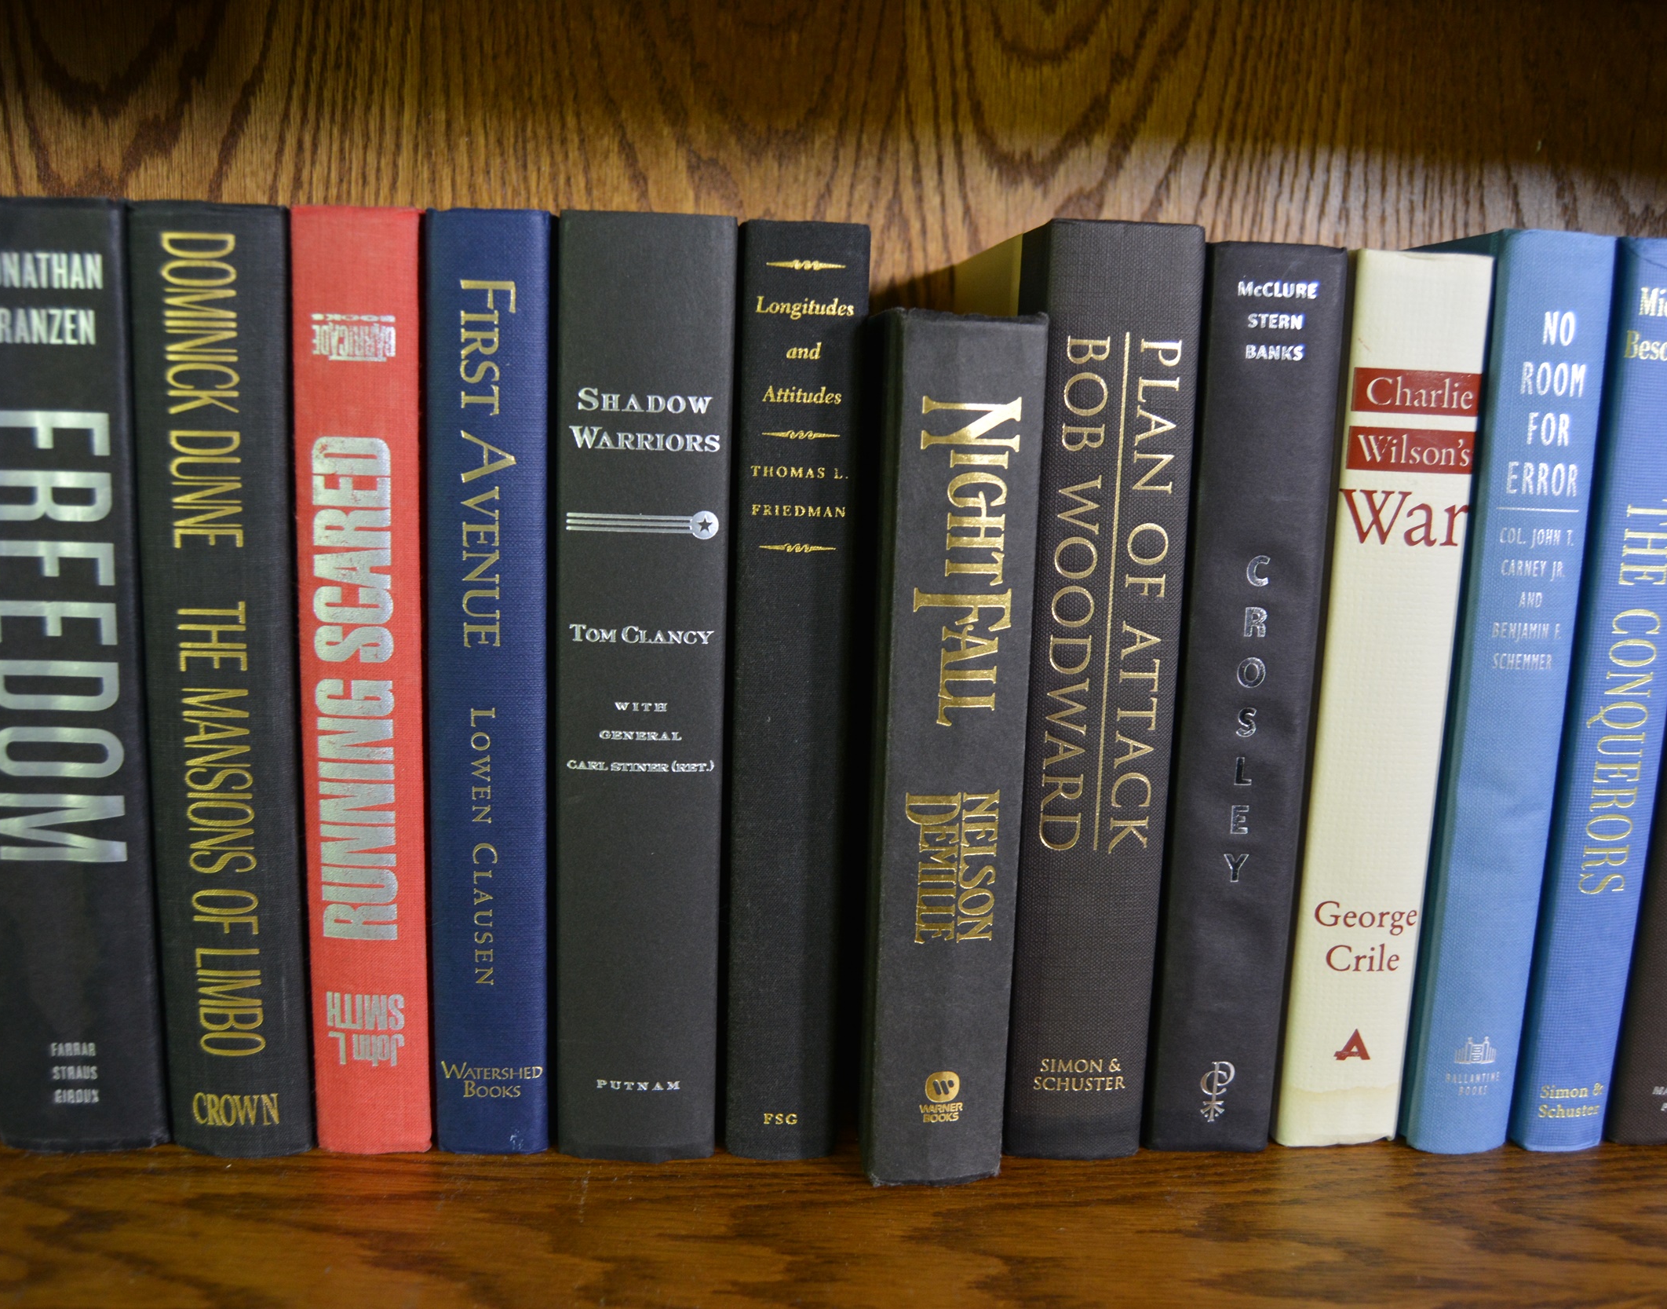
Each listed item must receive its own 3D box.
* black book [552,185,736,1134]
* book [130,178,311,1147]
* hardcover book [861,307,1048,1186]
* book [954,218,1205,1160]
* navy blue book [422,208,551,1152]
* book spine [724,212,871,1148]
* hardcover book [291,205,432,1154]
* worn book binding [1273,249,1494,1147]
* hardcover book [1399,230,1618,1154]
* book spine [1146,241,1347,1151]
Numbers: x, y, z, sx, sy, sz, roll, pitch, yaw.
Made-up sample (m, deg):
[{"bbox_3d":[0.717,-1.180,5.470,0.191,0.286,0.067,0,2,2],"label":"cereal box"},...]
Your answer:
[{"bbox_3d":[-0.054,0.001,0.453,0.042,0.239,0.154,1,10,-6],"label":"black book"},{"bbox_3d":[-0.153,-0.003,0.453,0.036,0.237,0.164,2,10,-3],"label":"book"},{"bbox_3d":[0.021,0.016,0.444,0.035,0.217,0.147,1,10,-7],"label":"hardcover book"},{"bbox_3d":[0.062,0.001,0.463,0.036,0.240,0.164,1,11,-4],"label":"book"},{"bbox_3d":[-0.092,0.000,0.453,0.029,0.238,0.154,1,10,-6],"label":"navy blue book"},{"bbox_3d":[-0.018,0.002,0.456,0.031,0.238,0.154,1,10,-6],"label":"book spine"},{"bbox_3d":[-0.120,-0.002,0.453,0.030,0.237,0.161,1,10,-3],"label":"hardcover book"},{"bbox_3d":[0.136,0.005,0.472,0.035,0.236,0.153,1,10,-6],"label":"worn book binding"},{"bbox_3d":[0.171,0.001,0.474,0.029,0.241,0.164,1,11,-3],"label":"hardcover book"},{"bbox_3d":[0.099,0.004,0.467,0.034,0.237,0.154,1,10,-6],"label":"book spine"}]

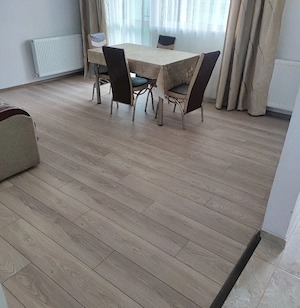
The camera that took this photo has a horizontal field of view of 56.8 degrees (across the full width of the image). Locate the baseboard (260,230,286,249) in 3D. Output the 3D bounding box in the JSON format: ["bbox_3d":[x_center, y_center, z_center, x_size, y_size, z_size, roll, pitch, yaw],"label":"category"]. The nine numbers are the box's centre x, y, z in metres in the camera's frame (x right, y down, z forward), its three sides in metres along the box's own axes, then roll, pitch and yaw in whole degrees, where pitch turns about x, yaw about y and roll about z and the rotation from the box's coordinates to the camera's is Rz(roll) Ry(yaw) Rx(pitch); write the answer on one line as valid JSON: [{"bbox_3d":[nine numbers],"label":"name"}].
[{"bbox_3d":[0.840,0.577,1.882,0.172,0.070,0.016,21,36,30],"label":"baseboard"}]

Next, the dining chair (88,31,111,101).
[{"bbox_3d":[-0.605,-1.273,4.157,0.591,0.921,0.414,27,39,37],"label":"dining chair"}]

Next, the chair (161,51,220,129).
[{"bbox_3d":[0.449,-0.824,3.424,0.601,0.921,0.414,27,39,37],"label":"chair"}]

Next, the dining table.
[{"bbox_3d":[-0.108,-1.017,3.887,1.290,0.768,0.775,24,37,33],"label":"dining table"}]

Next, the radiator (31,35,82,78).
[{"bbox_3d":[-1.669,-1.861,5.199,0.108,0.621,1.054,21,36,30],"label":"radiator"}]

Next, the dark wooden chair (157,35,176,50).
[{"bbox_3d":[0.038,-1.185,4.029,0.414,0.921,0.591,25,38,35],"label":"dark wooden chair"}]

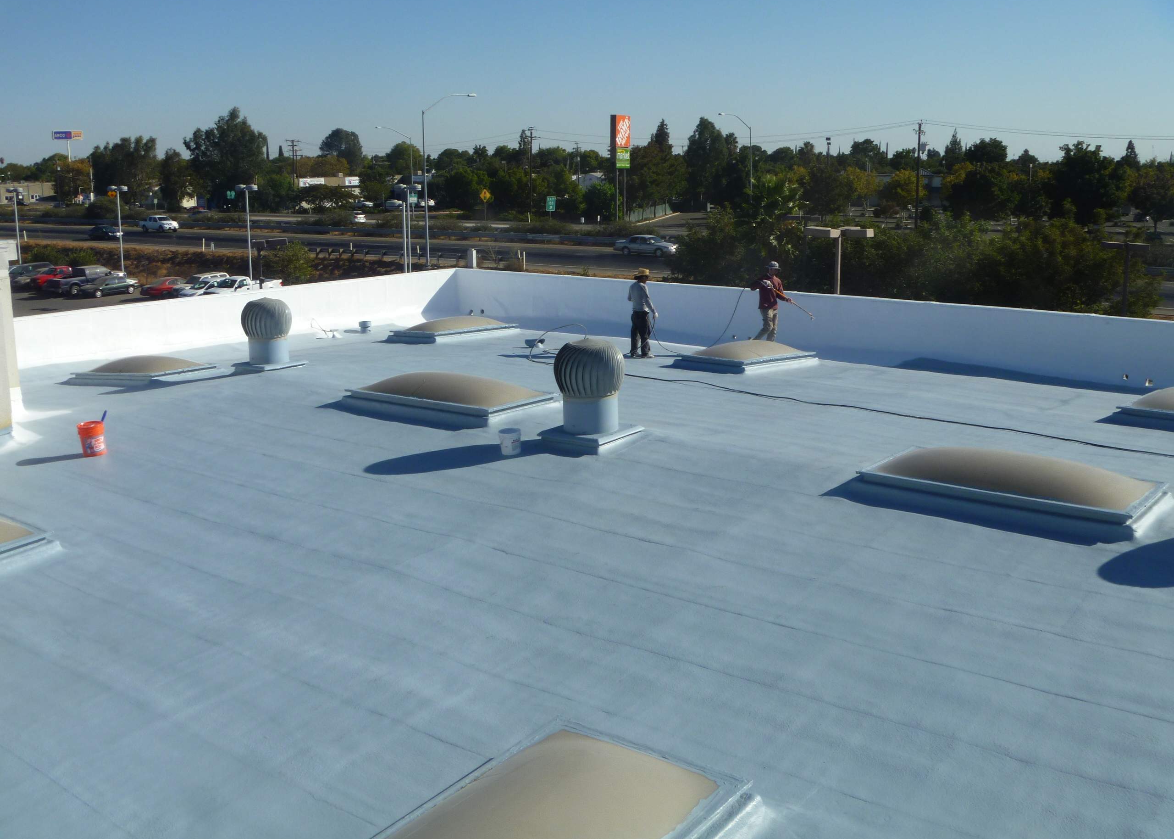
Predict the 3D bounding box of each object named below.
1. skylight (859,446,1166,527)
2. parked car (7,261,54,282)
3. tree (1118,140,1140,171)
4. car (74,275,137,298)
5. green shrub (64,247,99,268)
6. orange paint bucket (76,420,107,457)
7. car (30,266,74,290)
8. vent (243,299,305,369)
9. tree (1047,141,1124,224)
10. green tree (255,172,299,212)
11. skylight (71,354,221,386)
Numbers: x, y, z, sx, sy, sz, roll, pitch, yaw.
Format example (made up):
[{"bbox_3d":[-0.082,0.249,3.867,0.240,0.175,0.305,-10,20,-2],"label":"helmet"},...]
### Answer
[{"bbox_3d":[4.099,0.506,11.517,2.570,0.320,1.330,9,15,38],"label":"skylight"},{"bbox_3d":[-45.918,-11.639,96.355,1.920,1.760,4.900,6,14,28],"label":"parked car"},{"bbox_3d":[114.163,-52.639,250.000,5.000,12.200,5.000,5,13,24],"label":"tree"},{"bbox_3d":[-36.579,-10.249,90.530,1.770,1.430,4.680,6,14,28],"label":"car"},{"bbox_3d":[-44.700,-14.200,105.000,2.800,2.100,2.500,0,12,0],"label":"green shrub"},{"bbox_3d":[-5.844,0.227,14.061,0.303,0.370,0.303,-8,13,-22],"label":"orange paint bucket"},{"bbox_3d":[-40.395,-10.828,91.000,1.770,1.650,4.700,5,12,22],"label":"car"},{"bbox_3d":[-4.904,-1.303,18.292,0.810,1.110,0.810,9,14,37],"label":"vent"},{"bbox_3d":[61.709,-29.302,146.945,8.500,10.000,8.200,5,13,22],"label":"tree"},{"bbox_3d":[-53.532,-39.159,205.709,7.400,7.200,7.400,0,11,0],"label":"green tree"},{"bbox_3d":[-7.536,-0.893,20.193,2.450,0.430,1.310,3,12,37],"label":"skylight"}]

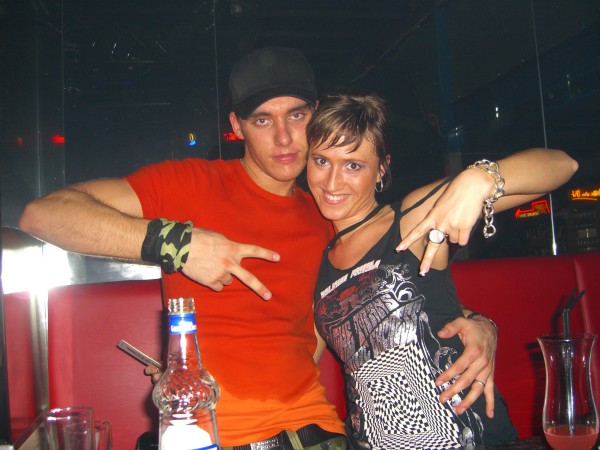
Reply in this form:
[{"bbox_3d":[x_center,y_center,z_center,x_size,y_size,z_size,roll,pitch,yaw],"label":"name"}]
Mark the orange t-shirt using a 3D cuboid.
[{"bbox_3d":[-0.105,0.150,1.290,0.470,0.570,0.280,5,-5,-19],"label":"orange t-shirt"}]

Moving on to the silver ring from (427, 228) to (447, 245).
[{"bbox_3d":[0.212,0.018,1.025,0.025,0.023,0.025,16,-9,11],"label":"silver ring"}]

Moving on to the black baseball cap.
[{"bbox_3d":[-0.046,-0.272,1.250,0.175,0.140,0.260,-9,3,-7],"label":"black baseball cap"}]

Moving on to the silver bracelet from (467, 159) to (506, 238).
[{"bbox_3d":[0.299,-0.043,1.065,0.065,0.120,0.040,-3,-2,34],"label":"silver bracelet"}]

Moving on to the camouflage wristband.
[{"bbox_3d":[-0.208,0.034,1.030,0.075,0.075,0.070,10,8,13],"label":"camouflage wristband"}]

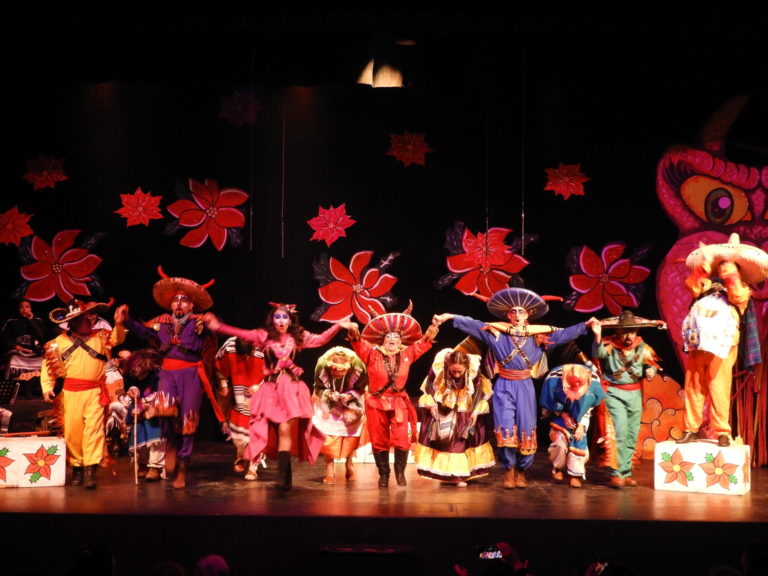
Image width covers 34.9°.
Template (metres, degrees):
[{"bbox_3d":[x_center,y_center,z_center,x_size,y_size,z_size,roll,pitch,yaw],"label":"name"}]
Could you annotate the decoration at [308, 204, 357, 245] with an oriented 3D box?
[{"bbox_3d":[-0.641,-0.791,15.200,0.589,0.542,0.070,0,-4,2],"label":"decoration"}]

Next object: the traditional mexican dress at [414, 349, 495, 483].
[{"bbox_3d":[0.649,1.201,11.400,0.759,1.297,0.750,0,-2,2],"label":"traditional mexican dress"}]

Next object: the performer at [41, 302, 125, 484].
[{"bbox_3d":[-2.879,0.992,11.700,0.770,1.776,0.580,0,-4,0],"label":"performer"}]

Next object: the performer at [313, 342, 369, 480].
[{"bbox_3d":[-0.430,1.256,12.150,0.570,1.352,0.620,0,-4,-2],"label":"performer"}]

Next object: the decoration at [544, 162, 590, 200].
[{"bbox_3d":[2.211,-1.283,14.700,0.554,0.458,0.050,0,-2,2],"label":"decoration"}]

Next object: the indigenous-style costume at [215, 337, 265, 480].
[{"bbox_3d":[-1.428,1.192,12.250,0.560,1.414,0.600,0,-4,3],"label":"indigenous-style costume"}]

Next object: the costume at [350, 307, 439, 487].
[{"bbox_3d":[0.109,1.038,11.800,0.837,1.715,0.550,0,-4,2],"label":"costume"}]

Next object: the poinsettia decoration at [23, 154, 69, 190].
[{"bbox_3d":[-4.216,-1.439,15.200,0.546,0.440,0.070,0,-4,2],"label":"poinsettia decoration"}]

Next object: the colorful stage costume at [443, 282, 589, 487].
[{"bbox_3d":[1.281,0.951,11.800,1.364,1.922,0.580,0,-4,2],"label":"colorful stage costume"}]

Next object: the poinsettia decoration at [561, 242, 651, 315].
[{"bbox_3d":[2.928,-0.125,16.000,1.104,0.937,0.080,0,-4,2],"label":"poinsettia decoration"}]

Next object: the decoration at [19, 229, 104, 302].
[{"bbox_3d":[-3.965,-0.277,15.000,1.057,0.910,0.060,0,-2,2],"label":"decoration"}]

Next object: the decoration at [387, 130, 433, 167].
[{"bbox_3d":[0.309,-1.692,14.800,0.558,0.437,0.050,0,-2,2],"label":"decoration"}]

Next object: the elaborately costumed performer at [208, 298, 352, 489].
[{"bbox_3d":[-0.960,0.987,11.100,1.334,1.695,0.650,0,-2,2],"label":"elaborately costumed performer"}]

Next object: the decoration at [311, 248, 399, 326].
[{"bbox_3d":[-0.363,0.000,15.000,1.082,0.922,0.060,0,-2,2],"label":"decoration"}]

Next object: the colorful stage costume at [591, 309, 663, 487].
[{"bbox_3d":[2.382,1.069,11.950,0.665,1.697,0.550,0,-4,11],"label":"colorful stage costume"}]

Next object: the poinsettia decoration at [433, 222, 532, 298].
[{"bbox_3d":[1.223,-0.320,15.000,1.205,0.996,0.060,0,-2,2],"label":"poinsettia decoration"}]

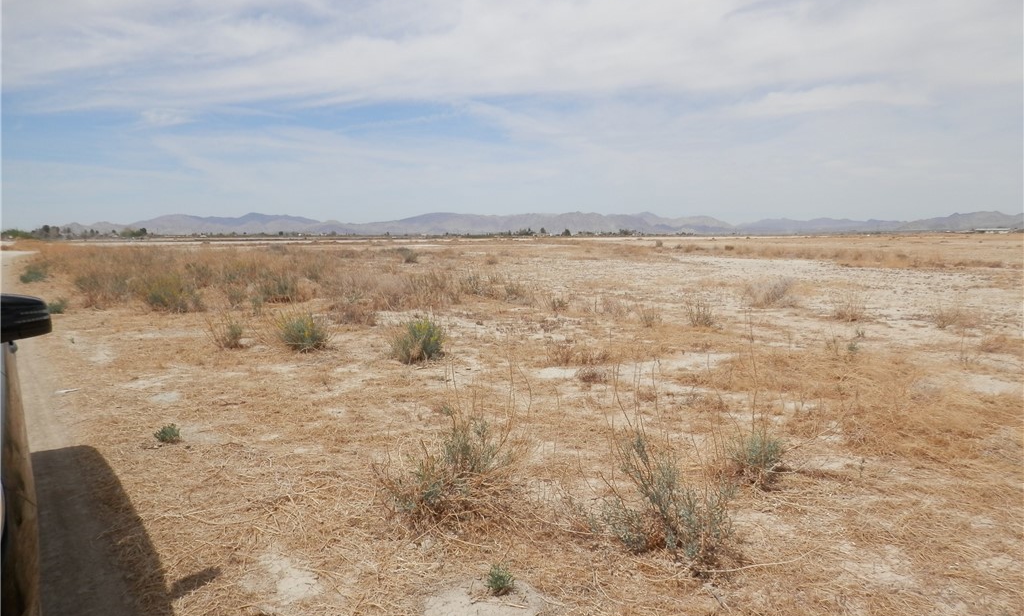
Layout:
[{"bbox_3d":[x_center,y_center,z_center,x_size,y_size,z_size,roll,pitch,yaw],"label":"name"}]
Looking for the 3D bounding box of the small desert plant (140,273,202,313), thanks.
[{"bbox_3d":[-6.914,-0.334,14.975,1.125,0.747,0.956,-3,6,-25],"label":"small desert plant"}]

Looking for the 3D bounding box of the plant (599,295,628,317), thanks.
[{"bbox_3d":[1.932,-0.066,14.061,0.547,0.363,0.465,1,6,8],"label":"plant"}]

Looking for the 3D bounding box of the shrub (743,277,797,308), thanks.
[{"bbox_3d":[5.407,-0.343,15.500,1.111,0.635,1.000,0,6,0],"label":"shrub"}]

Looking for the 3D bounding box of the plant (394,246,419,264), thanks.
[{"bbox_3d":[-5.674,-2.840,39.721,1.224,0.869,1.041,-1,6,-8],"label":"plant"}]

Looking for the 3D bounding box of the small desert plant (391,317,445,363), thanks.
[{"bbox_3d":[-1.159,0.362,9.039,0.644,0.507,0.548,-1,6,-7],"label":"small desert plant"}]

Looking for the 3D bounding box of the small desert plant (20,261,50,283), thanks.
[{"bbox_3d":[-15.694,-1.206,24.321,0.803,0.676,0.682,-4,7,-33],"label":"small desert plant"}]

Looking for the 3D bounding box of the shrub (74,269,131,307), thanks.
[{"bbox_3d":[-8.947,-0.459,16.114,1.051,0.779,0.893,-3,6,-29],"label":"shrub"}]

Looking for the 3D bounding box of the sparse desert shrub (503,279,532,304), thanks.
[{"bbox_3d":[0.121,-0.374,16.336,0.651,0.555,0.585,0,6,0],"label":"sparse desert shrub"}]

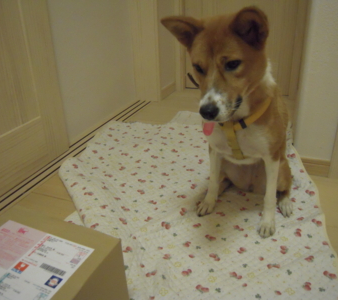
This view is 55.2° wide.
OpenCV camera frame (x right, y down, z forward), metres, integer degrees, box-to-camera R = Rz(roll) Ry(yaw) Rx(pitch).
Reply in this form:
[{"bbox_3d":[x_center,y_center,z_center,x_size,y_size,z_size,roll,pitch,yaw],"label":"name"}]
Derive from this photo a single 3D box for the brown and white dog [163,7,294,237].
[{"bbox_3d":[0.211,-0.120,0.972,0.300,0.555,0.420,8,25,23],"label":"brown and white dog"}]

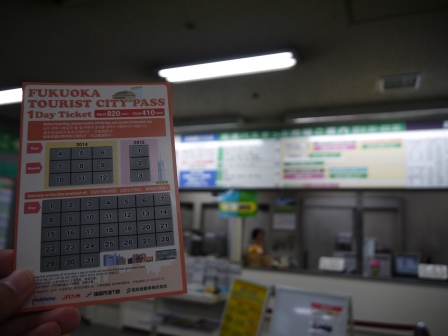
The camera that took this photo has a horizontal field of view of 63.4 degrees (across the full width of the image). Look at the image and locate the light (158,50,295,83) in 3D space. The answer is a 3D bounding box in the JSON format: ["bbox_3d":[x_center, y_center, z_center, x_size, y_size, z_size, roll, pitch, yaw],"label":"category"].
[{"bbox_3d":[0.004,-0.850,3.070,1.230,0.080,0.200,-1,-4,22],"label":"light"}]

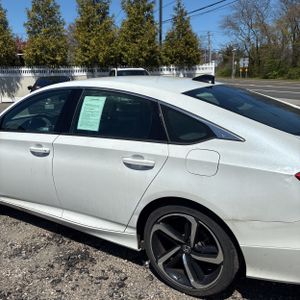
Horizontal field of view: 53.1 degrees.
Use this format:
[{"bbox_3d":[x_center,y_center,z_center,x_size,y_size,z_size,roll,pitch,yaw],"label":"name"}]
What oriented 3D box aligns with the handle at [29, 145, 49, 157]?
[{"bbox_3d":[-0.875,0.012,2.423,0.230,0.070,0.050,8,16,29],"label":"handle"}]

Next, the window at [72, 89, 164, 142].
[{"bbox_3d":[-0.204,-0.246,2.143,0.800,0.360,0.060,8,-9,29],"label":"window"}]

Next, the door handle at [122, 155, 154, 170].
[{"bbox_3d":[-0.072,0.085,1.970,0.230,0.070,0.050,8,16,29],"label":"door handle"}]

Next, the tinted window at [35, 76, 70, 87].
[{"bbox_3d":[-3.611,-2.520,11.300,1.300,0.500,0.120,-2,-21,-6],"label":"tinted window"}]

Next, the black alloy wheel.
[{"bbox_3d":[0.271,0.631,2.003,0.670,0.670,0.235,8,16,29],"label":"black alloy wheel"}]

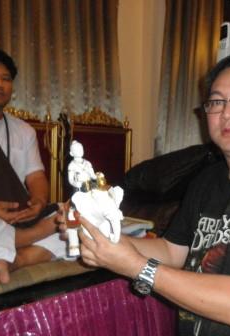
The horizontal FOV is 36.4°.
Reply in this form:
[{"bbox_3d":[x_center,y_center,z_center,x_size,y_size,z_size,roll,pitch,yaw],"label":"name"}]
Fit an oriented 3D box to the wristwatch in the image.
[{"bbox_3d":[0.062,0.209,0.675,0.043,0.070,0.061,26,37,11],"label":"wristwatch"}]

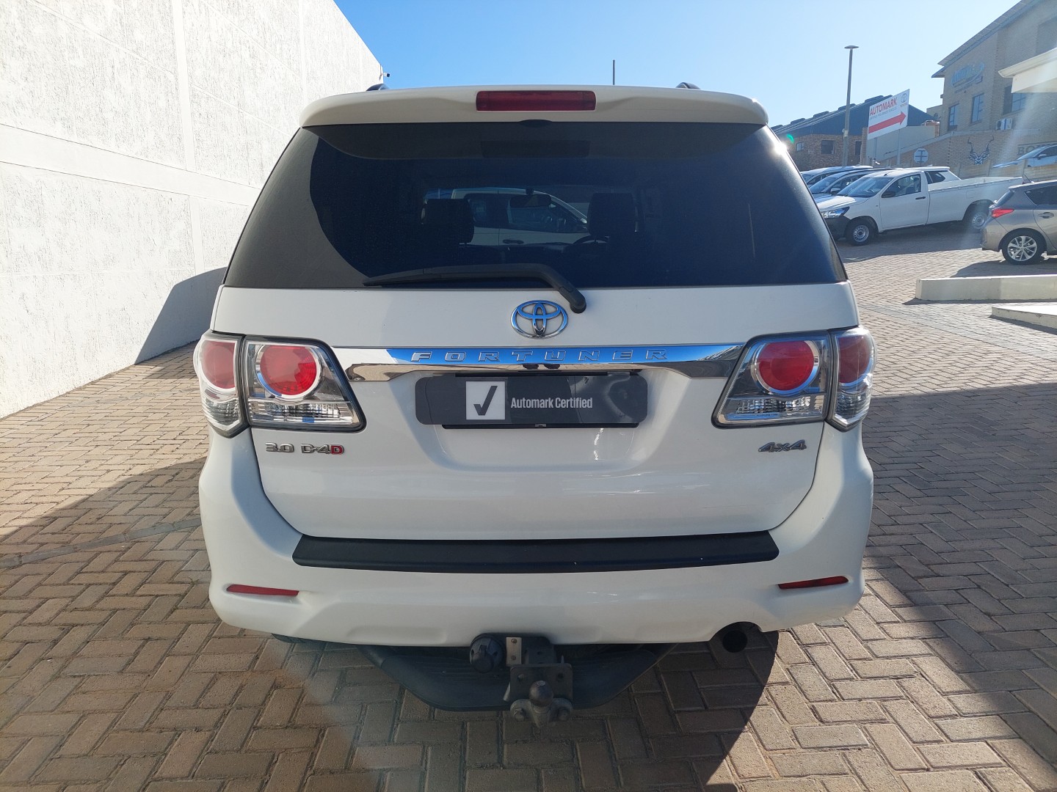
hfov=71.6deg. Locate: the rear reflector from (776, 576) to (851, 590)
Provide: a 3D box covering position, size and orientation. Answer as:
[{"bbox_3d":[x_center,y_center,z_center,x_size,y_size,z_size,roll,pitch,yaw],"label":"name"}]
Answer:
[{"bbox_3d":[0.669,0.440,1.722,0.168,0.021,0.024,-3,13,-13],"label":"rear reflector"}]

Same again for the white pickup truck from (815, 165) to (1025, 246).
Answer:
[{"bbox_3d":[9.369,-4.770,18.390,5.280,1.700,1.800,-7,14,-9],"label":"white pickup truck"}]

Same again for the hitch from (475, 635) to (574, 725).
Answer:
[{"bbox_3d":[-0.010,0.627,1.620,0.205,0.155,0.220,-1,13,-1],"label":"hitch"}]

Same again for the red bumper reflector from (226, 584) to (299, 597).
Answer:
[{"bbox_3d":[-0.615,0.450,1.692,0.168,0.021,0.024,2,13,10],"label":"red bumper reflector"}]

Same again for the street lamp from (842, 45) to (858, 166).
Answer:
[{"bbox_3d":[11.967,-9.869,27.500,0.550,6.300,0.550,0,10,0],"label":"street lamp"}]

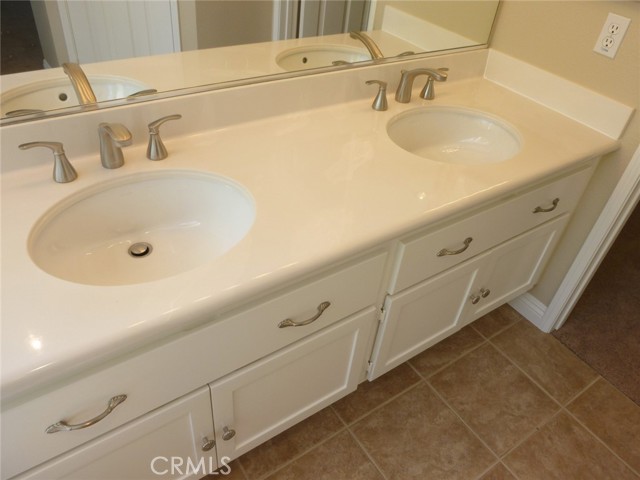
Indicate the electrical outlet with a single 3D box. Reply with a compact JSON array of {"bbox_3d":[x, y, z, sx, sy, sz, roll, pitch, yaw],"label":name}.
[{"bbox_3d":[0.850,-0.594,1.348,0.012,0.113,0.068,-20,46,-28],"label":"electrical outlet"}]

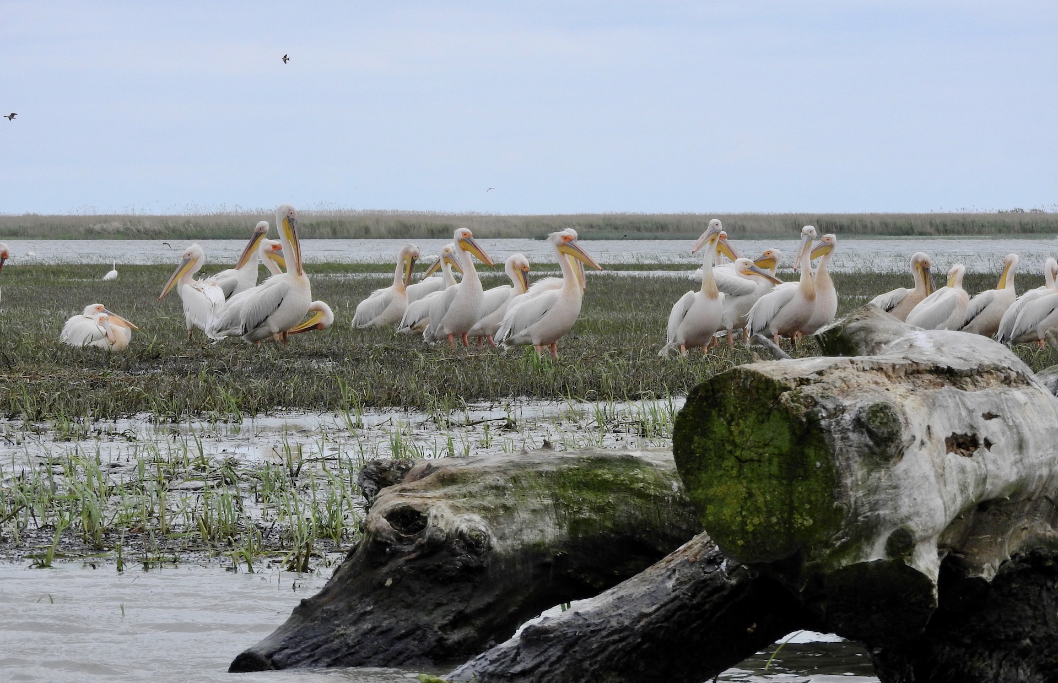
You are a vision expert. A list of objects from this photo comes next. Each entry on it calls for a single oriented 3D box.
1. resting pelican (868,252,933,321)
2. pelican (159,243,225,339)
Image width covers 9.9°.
[{"bbox_3d":[3.366,-0.424,55.500,0.660,0.765,0.370,1,1,30],"label":"resting pelican"},{"bbox_3d":[-2.875,-0.410,52.300,0.420,0.856,0.700,-1,1,-40],"label":"pelican"}]

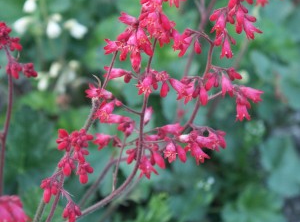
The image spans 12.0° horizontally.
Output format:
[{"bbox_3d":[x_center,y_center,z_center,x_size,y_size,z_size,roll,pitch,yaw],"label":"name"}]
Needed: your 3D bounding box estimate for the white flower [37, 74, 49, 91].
[{"bbox_3d":[-0.067,-0.017,0.890,0.007,0.010,0.007,0,32,0],"label":"white flower"}]

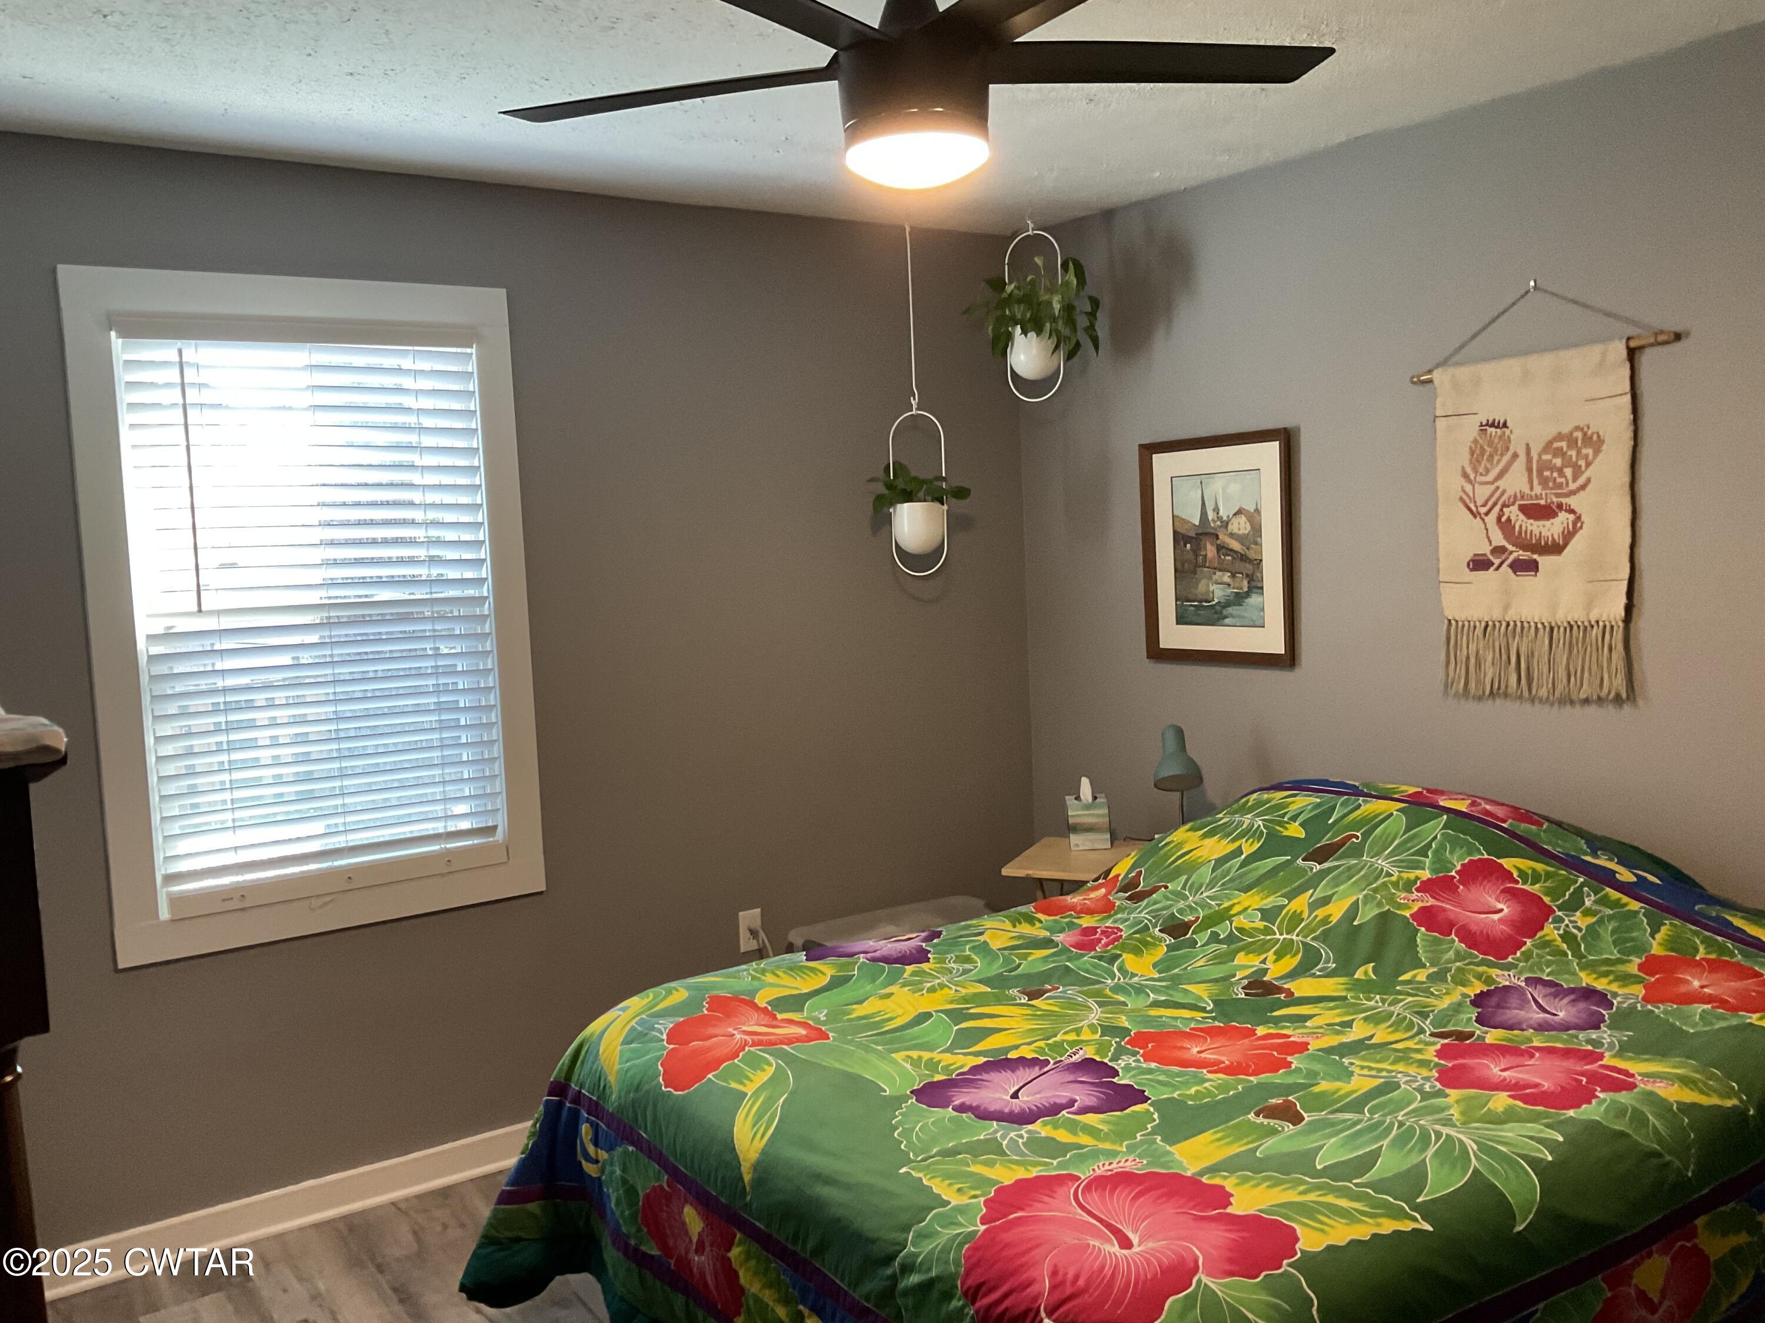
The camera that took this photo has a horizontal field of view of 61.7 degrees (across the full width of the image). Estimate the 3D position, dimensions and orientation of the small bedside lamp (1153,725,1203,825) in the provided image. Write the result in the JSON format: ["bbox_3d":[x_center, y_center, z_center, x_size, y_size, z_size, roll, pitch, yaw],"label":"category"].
[{"bbox_3d":[0.774,0.339,3.866,0.137,0.346,0.180,-2,5,1],"label":"small bedside lamp"}]

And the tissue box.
[{"bbox_3d":[0.566,0.443,4.044,0.107,0.125,0.107,-2,5,3],"label":"tissue box"}]

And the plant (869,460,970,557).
[{"bbox_3d":[0.106,-0.433,4.191,0.280,0.262,0.215,-2,5,2],"label":"plant"}]

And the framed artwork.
[{"bbox_3d":[0.875,-0.295,3.896,0.025,0.592,0.507,-6,6,-34],"label":"framed artwork"}]

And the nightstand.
[{"bbox_3d":[0.621,0.854,3.930,0.470,0.678,0.402,0,5,23],"label":"nightstand"}]

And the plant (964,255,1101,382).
[{"bbox_3d":[0.415,-0.951,4.106,0.360,0.329,0.310,-2,5,6],"label":"plant"}]

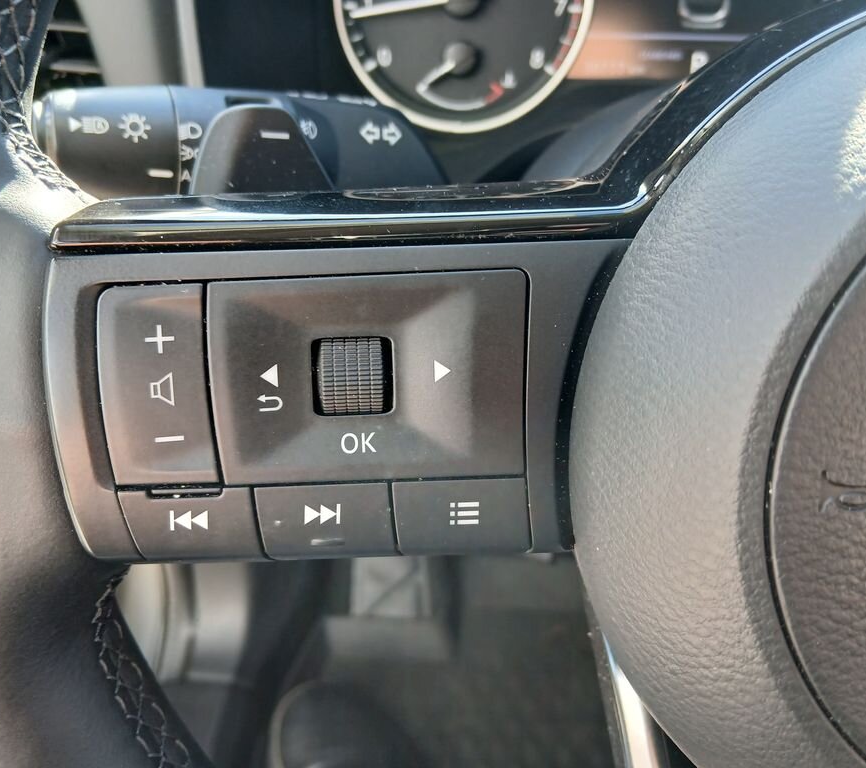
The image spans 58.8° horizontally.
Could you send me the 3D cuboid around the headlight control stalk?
[{"bbox_3d":[-0.045,-0.060,0.200,0.105,0.034,0.034,-6,15,-23],"label":"headlight control stalk"}]

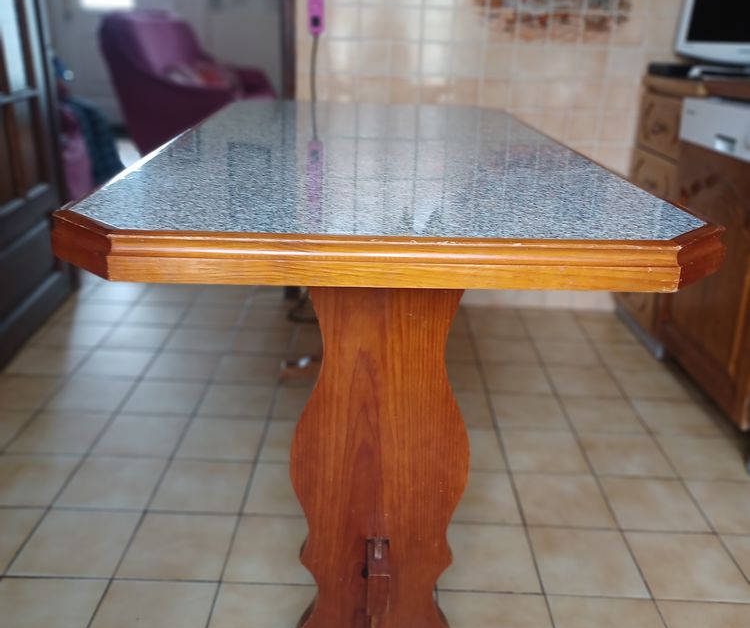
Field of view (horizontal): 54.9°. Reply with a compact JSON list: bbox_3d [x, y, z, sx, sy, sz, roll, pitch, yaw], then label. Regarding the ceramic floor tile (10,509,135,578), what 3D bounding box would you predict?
[{"bbox_3d":[-0.598,0.464,1.463,0.200,0.010,0.200,2,22,0],"label":"ceramic floor tile"}]

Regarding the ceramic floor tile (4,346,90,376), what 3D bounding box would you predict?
[{"bbox_3d":[-0.983,0.144,2.192,0.199,0.009,0.199,2,22,0],"label":"ceramic floor tile"}]

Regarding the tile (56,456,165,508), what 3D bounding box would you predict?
[{"bbox_3d":[-0.586,0.384,1.629,0.199,0.010,0.199,2,21,0],"label":"tile"}]

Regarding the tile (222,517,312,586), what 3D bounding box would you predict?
[{"bbox_3d":[-0.185,0.471,1.438,0.198,0.010,0.198,2,22,0],"label":"tile"}]

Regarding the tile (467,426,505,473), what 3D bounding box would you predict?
[{"bbox_3d":[0.226,0.343,1.832,0.200,0.010,0.200,2,22,0],"label":"tile"}]

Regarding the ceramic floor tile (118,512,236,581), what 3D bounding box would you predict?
[{"bbox_3d":[-0.393,0.471,1.463,0.200,0.010,0.200,2,22,0],"label":"ceramic floor tile"}]

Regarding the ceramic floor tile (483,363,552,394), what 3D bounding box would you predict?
[{"bbox_3d":[0.438,0.202,2.226,0.200,0.010,0.200,2,22,0],"label":"ceramic floor tile"}]

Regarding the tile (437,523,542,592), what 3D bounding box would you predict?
[{"bbox_3d":[0.219,0.488,1.441,0.199,0.010,0.199,2,21,0],"label":"tile"}]

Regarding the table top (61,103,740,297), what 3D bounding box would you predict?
[{"bbox_3d":[0.006,-0.306,1.376,0.738,0.047,1.401,1,22,-2],"label":"table top"}]

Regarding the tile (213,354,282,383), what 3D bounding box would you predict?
[{"bbox_3d":[-0.378,0.168,2.193,0.199,0.009,0.199,2,22,0],"label":"tile"}]

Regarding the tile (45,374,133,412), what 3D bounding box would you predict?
[{"bbox_3d":[-0.788,0.229,2.021,0.200,0.010,0.200,2,22,0],"label":"tile"}]

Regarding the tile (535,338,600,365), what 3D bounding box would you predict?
[{"bbox_3d":[0.634,0.134,2.383,0.199,0.009,0.199,2,22,0],"label":"tile"}]

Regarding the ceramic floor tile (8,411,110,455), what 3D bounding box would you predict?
[{"bbox_3d":[-0.785,0.302,1.817,0.199,0.010,0.199,2,21,0],"label":"ceramic floor tile"}]

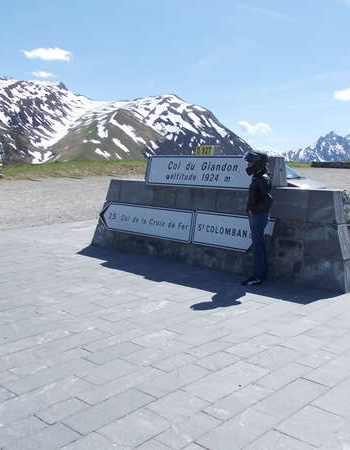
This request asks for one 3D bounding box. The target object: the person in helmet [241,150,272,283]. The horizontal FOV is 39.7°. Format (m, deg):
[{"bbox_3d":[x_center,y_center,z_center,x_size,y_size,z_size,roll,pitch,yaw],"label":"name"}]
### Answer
[{"bbox_3d":[1.110,-0.091,6.487,0.430,1.750,0.500,-1,8,-8],"label":"person in helmet"}]

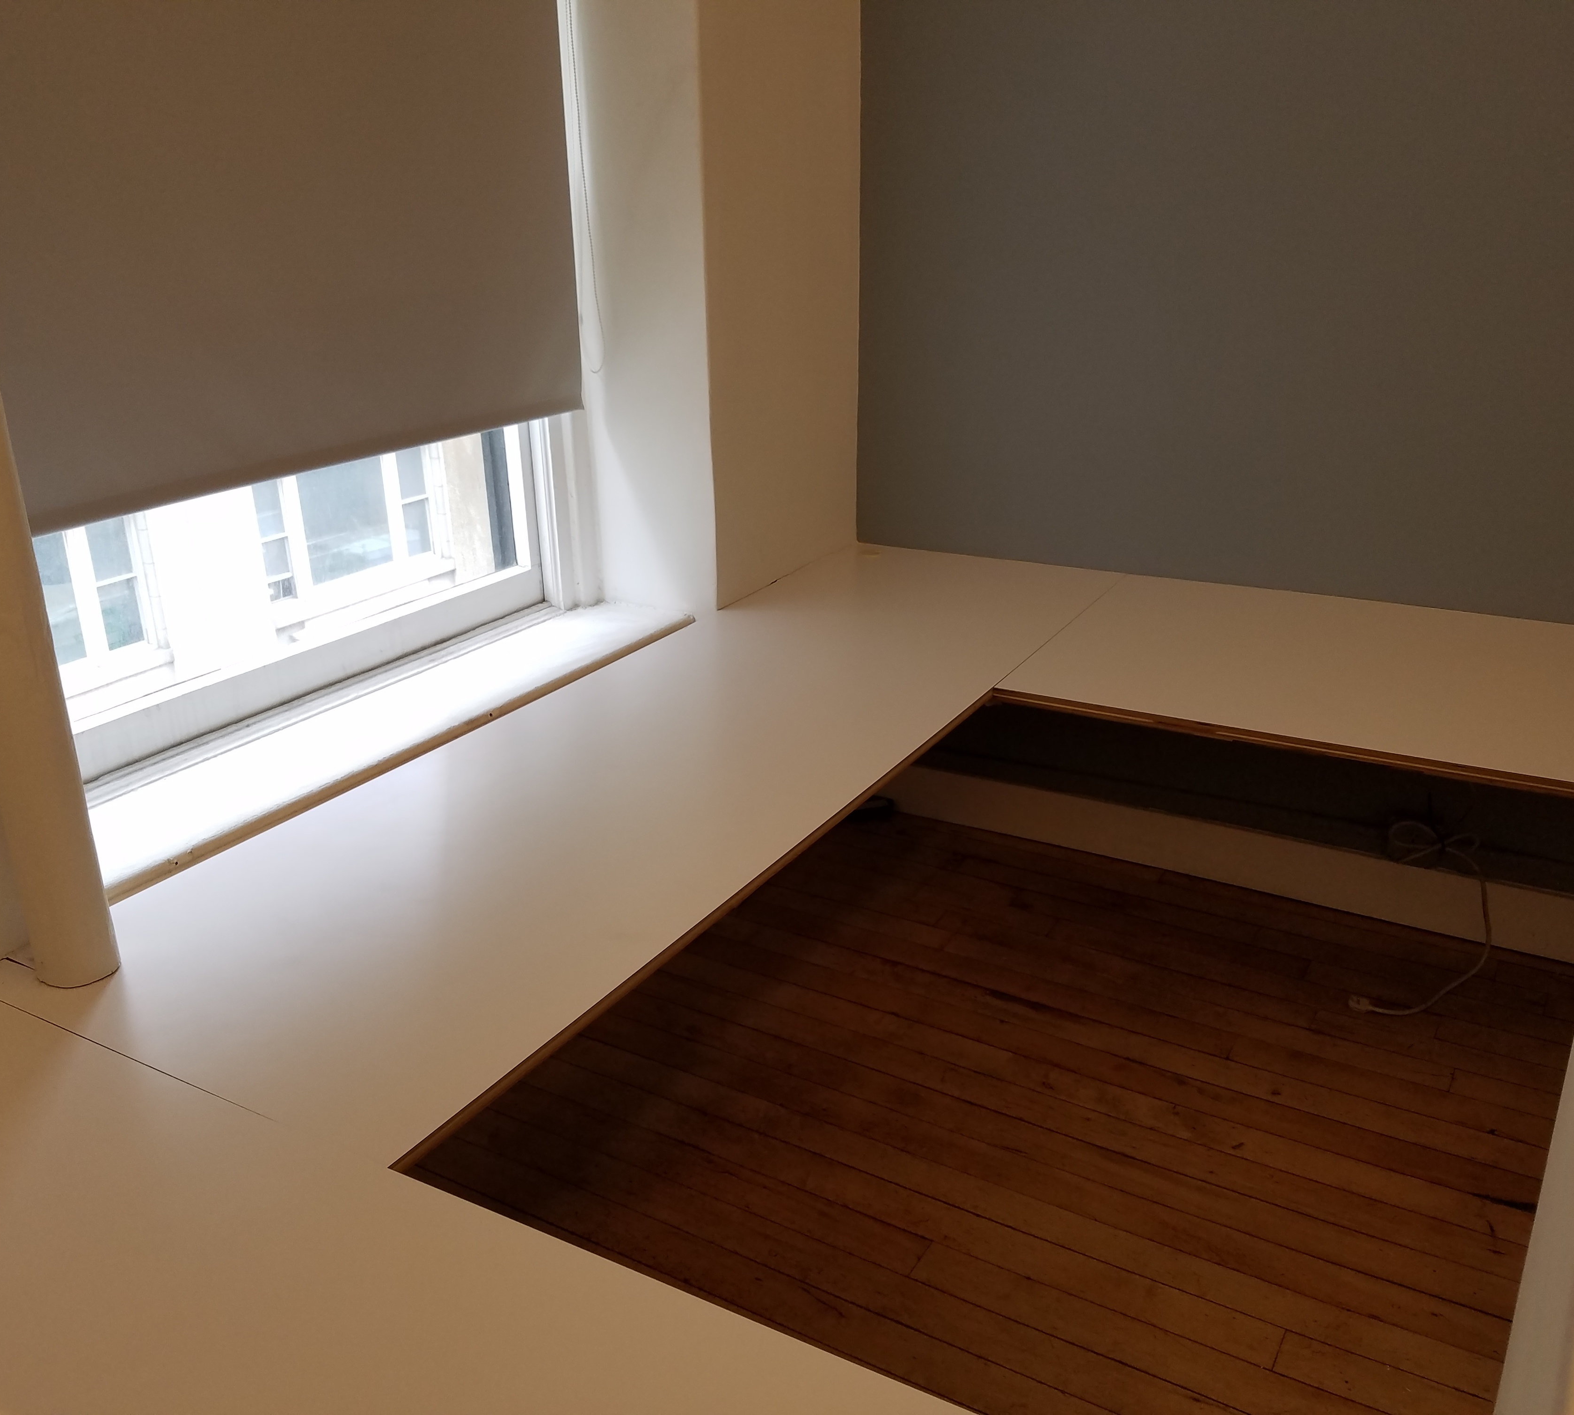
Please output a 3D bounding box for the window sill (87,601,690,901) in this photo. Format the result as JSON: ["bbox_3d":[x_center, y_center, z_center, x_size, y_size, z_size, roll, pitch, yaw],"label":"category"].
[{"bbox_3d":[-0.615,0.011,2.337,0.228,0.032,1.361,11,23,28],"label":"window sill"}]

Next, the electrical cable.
[{"bbox_3d":[1.280,0.424,2.822,0.228,0.245,0.357,11,23,28],"label":"electrical cable"}]

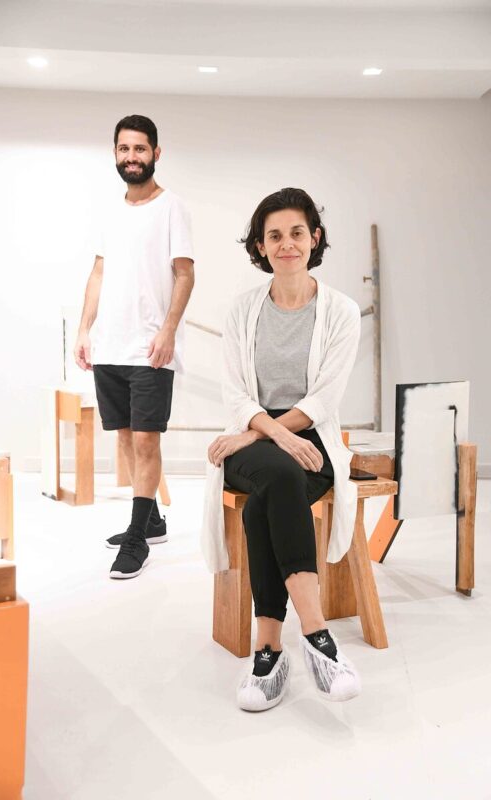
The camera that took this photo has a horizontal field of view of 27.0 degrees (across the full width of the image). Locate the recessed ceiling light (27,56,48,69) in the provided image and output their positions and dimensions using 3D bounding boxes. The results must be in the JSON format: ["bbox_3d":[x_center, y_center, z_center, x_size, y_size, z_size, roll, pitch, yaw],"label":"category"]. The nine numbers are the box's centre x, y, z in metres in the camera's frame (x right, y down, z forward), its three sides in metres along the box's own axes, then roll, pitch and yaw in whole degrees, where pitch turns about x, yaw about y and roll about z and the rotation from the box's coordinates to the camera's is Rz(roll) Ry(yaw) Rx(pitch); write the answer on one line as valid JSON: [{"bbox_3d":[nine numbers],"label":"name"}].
[{"bbox_3d":[-1.144,-1.857,5.621,0.111,0.030,0.111,1,4,0],"label":"recessed ceiling light"}]

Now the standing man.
[{"bbox_3d":[-0.417,-0.236,4.028,0.504,1.743,0.504,3,5,23],"label":"standing man"}]

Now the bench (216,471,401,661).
[{"bbox_3d":[0.174,0.486,3.092,0.594,0.468,0.383,-1,5,-28],"label":"bench"}]

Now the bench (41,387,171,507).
[{"bbox_3d":[-0.730,0.238,5.408,0.534,0.574,0.625,-2,5,-32],"label":"bench"}]

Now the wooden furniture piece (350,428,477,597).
[{"bbox_3d":[0.508,0.398,3.734,0.402,0.529,0.676,-2,5,-29],"label":"wooden furniture piece"}]

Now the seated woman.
[{"bbox_3d":[0.108,0.055,2.900,0.494,1.355,0.846,1,4,0],"label":"seated woman"}]

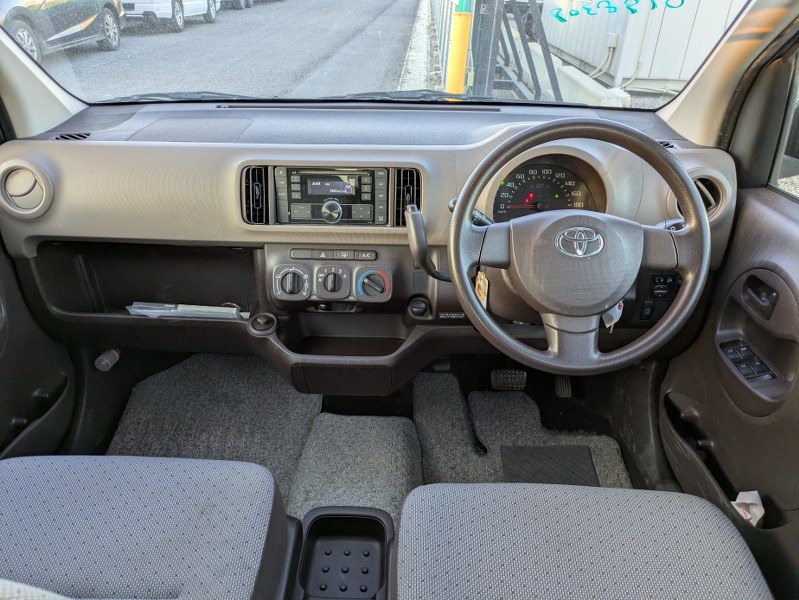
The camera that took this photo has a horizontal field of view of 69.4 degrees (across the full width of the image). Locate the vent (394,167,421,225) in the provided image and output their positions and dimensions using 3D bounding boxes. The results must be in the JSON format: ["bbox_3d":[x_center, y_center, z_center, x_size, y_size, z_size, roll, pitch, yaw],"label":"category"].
[{"bbox_3d":[0.015,-0.187,1.047,0.048,0.102,0.035,1,16,2],"label":"vent"}]

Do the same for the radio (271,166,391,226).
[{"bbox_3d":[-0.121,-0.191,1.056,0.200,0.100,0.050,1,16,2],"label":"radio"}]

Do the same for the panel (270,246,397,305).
[{"bbox_3d":[-0.123,-0.046,1.070,0.222,0.108,0.040,1,10,2],"label":"panel"}]

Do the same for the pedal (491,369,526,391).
[{"bbox_3d":[0.266,0.194,1.408,0.085,0.055,0.030,1,-5,2],"label":"pedal"}]

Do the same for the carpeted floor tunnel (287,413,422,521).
[{"bbox_3d":[-0.082,0.395,1.175,0.245,0.130,0.340,2,30,3],"label":"carpeted floor tunnel"}]

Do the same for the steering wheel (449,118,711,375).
[{"bbox_3d":[0.256,-0.075,0.849,0.367,0.367,0.095,1,5,2],"label":"steering wheel"}]

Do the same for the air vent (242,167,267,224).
[{"bbox_3d":[-0.259,-0.191,1.052,0.050,0.102,0.035,1,16,2],"label":"air vent"}]

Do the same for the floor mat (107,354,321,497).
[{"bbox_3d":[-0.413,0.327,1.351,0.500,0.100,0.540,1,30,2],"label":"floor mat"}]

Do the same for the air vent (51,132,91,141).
[{"bbox_3d":[-0.604,-0.300,1.060,0.068,0.013,0.036,1,30,2],"label":"air vent"}]

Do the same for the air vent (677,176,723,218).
[{"bbox_3d":[0.512,-0.177,0.994,0.077,0.077,0.035,4,20,7],"label":"air vent"}]

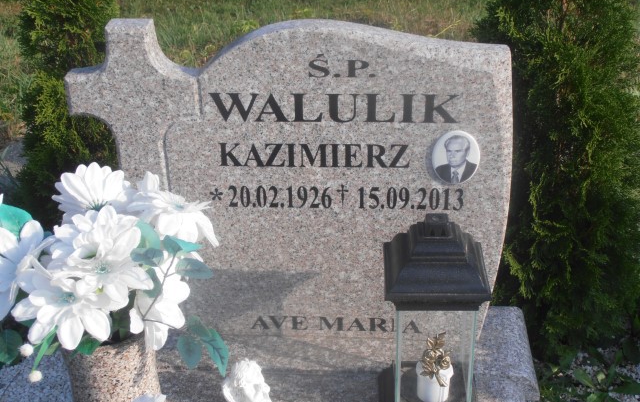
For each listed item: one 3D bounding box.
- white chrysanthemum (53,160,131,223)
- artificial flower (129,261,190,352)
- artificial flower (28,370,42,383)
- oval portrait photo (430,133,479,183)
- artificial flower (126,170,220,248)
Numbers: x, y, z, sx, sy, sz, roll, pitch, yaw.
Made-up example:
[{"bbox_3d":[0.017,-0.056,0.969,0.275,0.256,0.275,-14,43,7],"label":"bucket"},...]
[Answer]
[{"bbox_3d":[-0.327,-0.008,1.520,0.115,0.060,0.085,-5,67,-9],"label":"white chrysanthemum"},{"bbox_3d":[-0.234,0.150,1.530,0.085,0.118,0.050,-26,14,-39],"label":"artificial flower"},{"bbox_3d":[-0.392,0.241,1.450,0.018,0.018,0.018,-1,22,0],"label":"artificial flower"},{"bbox_3d":[0.230,-0.073,1.780,0.081,0.100,0.012,1,27,3],"label":"oval portrait photo"},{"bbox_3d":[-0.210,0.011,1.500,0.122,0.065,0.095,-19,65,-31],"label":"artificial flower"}]

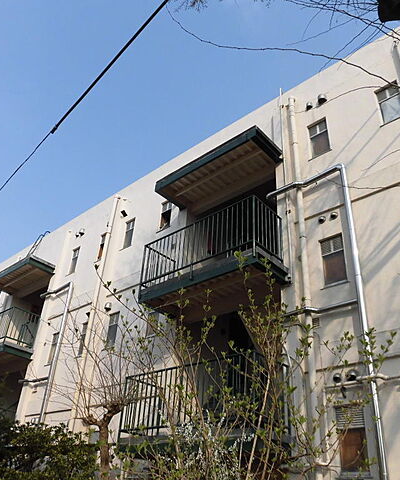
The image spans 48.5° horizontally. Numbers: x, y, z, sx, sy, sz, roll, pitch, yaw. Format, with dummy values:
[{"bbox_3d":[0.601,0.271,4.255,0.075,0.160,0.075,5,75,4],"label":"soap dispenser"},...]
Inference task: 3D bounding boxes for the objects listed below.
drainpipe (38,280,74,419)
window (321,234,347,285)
[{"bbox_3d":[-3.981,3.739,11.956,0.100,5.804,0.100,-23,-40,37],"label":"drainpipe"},{"bbox_3d":[2.299,0.344,7.608,0.403,0.951,0.130,-23,-40,37],"label":"window"}]

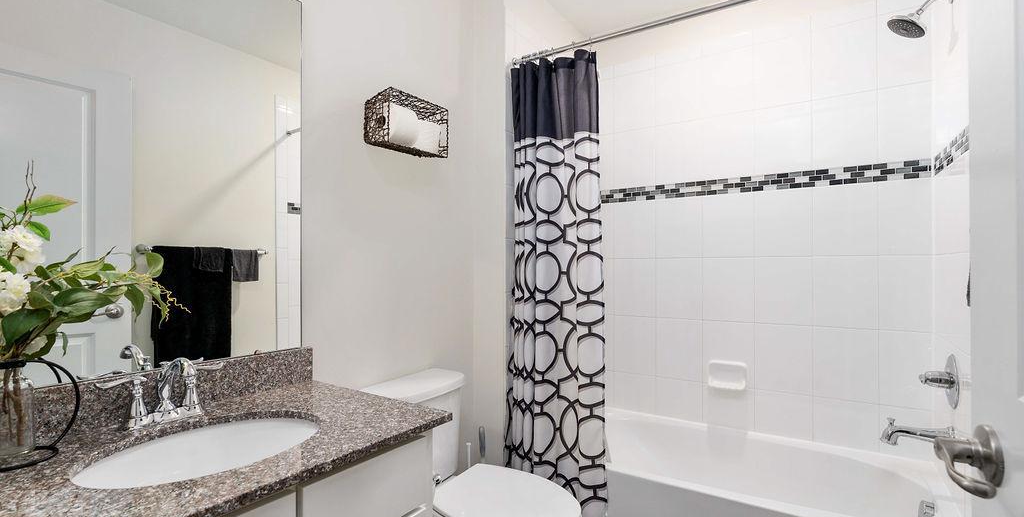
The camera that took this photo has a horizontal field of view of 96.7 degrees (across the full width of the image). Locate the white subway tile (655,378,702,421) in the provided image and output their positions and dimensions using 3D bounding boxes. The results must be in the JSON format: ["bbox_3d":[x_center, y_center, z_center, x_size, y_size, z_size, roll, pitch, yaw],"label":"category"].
[{"bbox_3d":[0.867,0.725,2.350,0.230,0.199,0.010,-1,-1,33],"label":"white subway tile"}]

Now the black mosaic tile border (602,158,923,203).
[{"bbox_3d":[1.051,-0.351,2.230,1.503,0.079,0.010,0,-1,33],"label":"black mosaic tile border"}]

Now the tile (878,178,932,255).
[{"bbox_3d":[1.620,-0.167,1.877,0.169,0.307,0.010,0,-1,33],"label":"tile"}]

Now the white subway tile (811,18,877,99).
[{"bbox_3d":[1.453,-0.871,2.000,0.231,0.311,0.010,-1,0,32],"label":"white subway tile"}]

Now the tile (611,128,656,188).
[{"bbox_3d":[0.669,-0.553,2.493,0.229,0.306,0.010,0,-1,33],"label":"tile"}]

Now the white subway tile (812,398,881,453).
[{"bbox_3d":[1.442,0.713,1.965,0.229,0.202,0.010,0,-1,33],"label":"white subway tile"}]

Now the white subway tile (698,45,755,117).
[{"bbox_3d":[1.054,-0.859,2.232,0.229,0.305,0.010,0,-1,33],"label":"white subway tile"}]

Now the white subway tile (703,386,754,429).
[{"bbox_3d":[1.069,0.734,2.238,0.231,0.210,0.010,-1,0,32],"label":"white subway tile"}]

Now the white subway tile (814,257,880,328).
[{"bbox_3d":[1.459,0.148,1.993,0.231,0.312,0.010,-1,0,32],"label":"white subway tile"}]

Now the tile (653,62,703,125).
[{"bbox_3d":[0.864,-0.865,2.370,0.229,0.308,0.010,0,-1,33],"label":"tile"}]

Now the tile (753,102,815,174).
[{"bbox_3d":[1.258,-0.555,2.122,0.231,0.311,0.010,-1,0,32],"label":"tile"}]

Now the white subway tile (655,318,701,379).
[{"bbox_3d":[0.868,0.467,2.355,0.230,0.309,0.010,-1,-1,33],"label":"white subway tile"}]

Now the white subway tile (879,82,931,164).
[{"bbox_3d":[1.625,-0.557,1.890,0.172,0.309,0.010,-1,-1,33],"label":"white subway tile"}]

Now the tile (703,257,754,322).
[{"bbox_3d":[1.056,0.150,2.223,0.229,0.307,0.010,0,-1,33],"label":"tile"}]

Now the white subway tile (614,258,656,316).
[{"bbox_3d":[0.673,0.155,2.485,0.230,0.309,0.010,-1,-1,33],"label":"white subway tile"}]

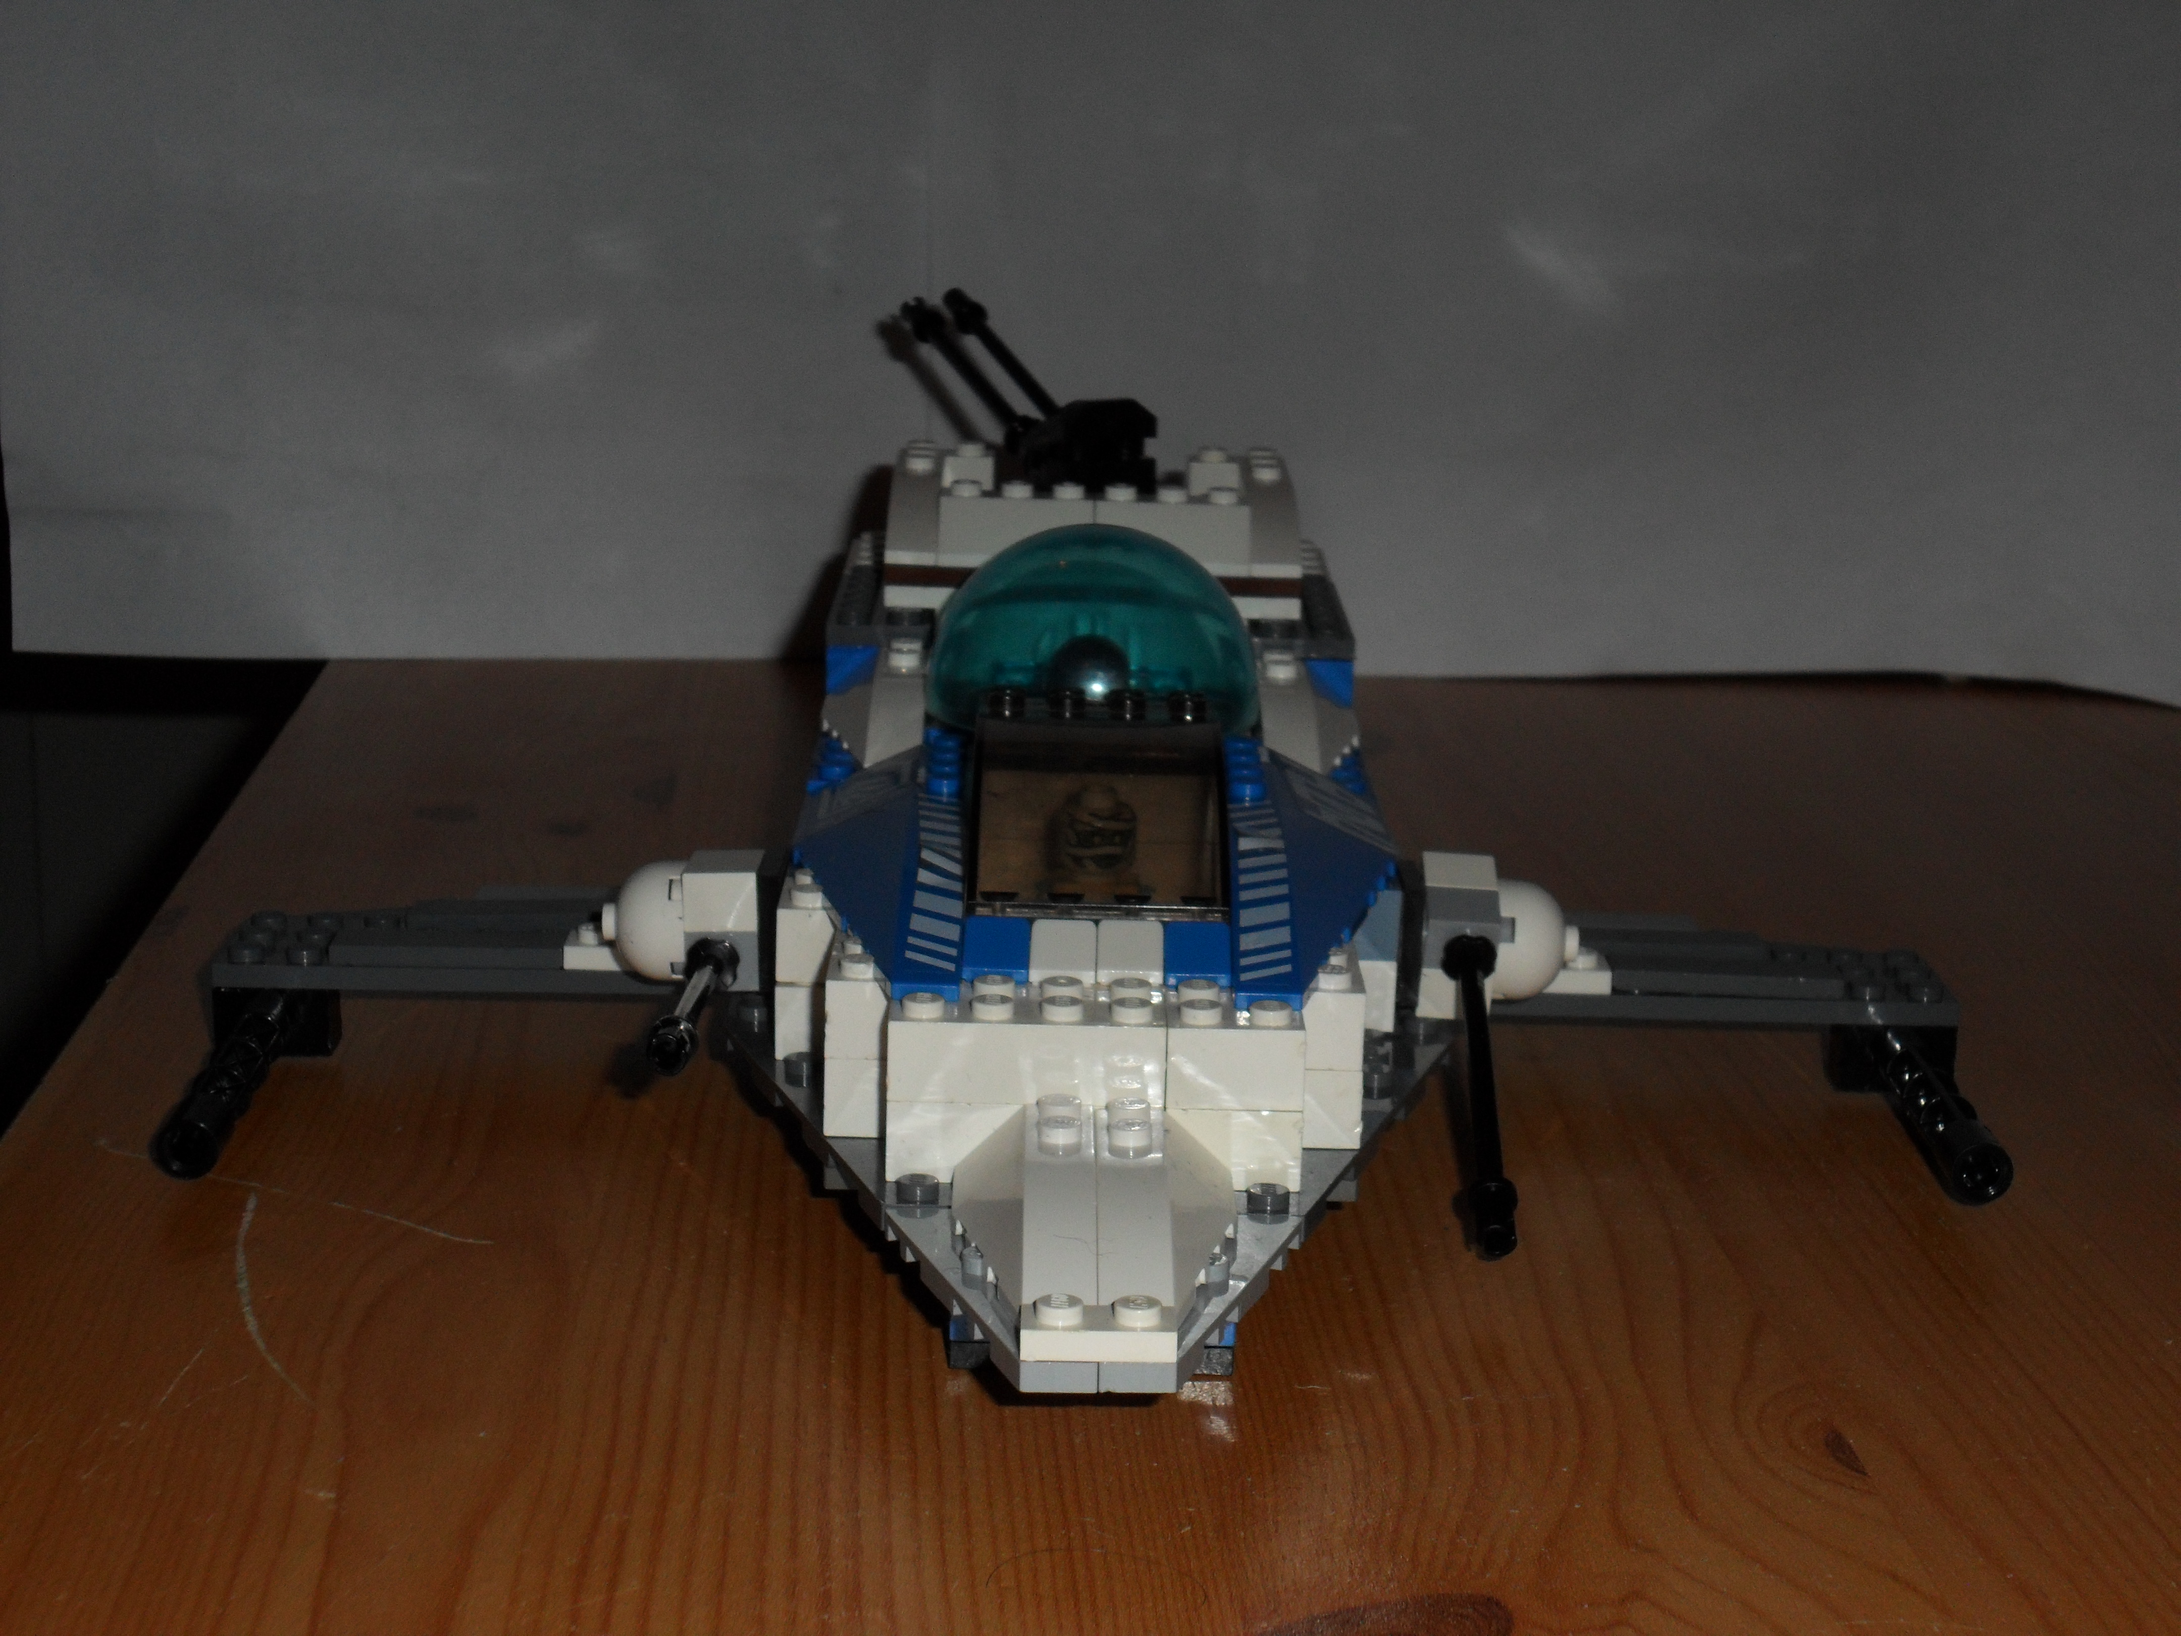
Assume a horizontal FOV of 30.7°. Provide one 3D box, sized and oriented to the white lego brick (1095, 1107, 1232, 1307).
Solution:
[{"bbox_3d":[0.009,0.043,0.434,0.016,0.011,0.048,1,13,-1],"label":"white lego brick"}]

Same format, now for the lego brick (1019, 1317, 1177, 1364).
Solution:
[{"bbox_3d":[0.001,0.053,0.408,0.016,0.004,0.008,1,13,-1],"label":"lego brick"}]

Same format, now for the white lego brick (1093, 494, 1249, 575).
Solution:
[{"bbox_3d":[0.013,-0.044,0.610,0.024,0.011,0.016,1,13,-1],"label":"white lego brick"}]

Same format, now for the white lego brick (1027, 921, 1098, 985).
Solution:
[{"bbox_3d":[-0.003,0.016,0.474,0.008,0.006,0.008,1,13,-1],"label":"white lego brick"}]

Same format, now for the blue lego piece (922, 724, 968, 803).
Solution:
[{"bbox_3d":[-0.019,-0.006,0.539,0.008,0.004,0.032,1,13,-1],"label":"blue lego piece"}]

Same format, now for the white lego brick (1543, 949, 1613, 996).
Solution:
[{"bbox_3d":[0.064,0.021,0.549,0.016,0.005,0.008,1,13,-1],"label":"white lego brick"}]

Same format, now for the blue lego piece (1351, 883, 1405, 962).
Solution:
[{"bbox_3d":[0.036,0.013,0.526,0.008,0.011,0.015,1,13,-1],"label":"blue lego piece"}]

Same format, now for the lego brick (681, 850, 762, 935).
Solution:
[{"bbox_3d":[-0.049,0.010,0.531,0.010,0.008,0.015,1,13,-1],"label":"lego brick"}]

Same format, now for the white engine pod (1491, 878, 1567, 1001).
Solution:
[{"bbox_3d":[0.060,0.016,0.535,0.011,0.016,0.016,1,13,-1],"label":"white engine pod"}]

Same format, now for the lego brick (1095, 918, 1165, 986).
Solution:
[{"bbox_3d":[0.005,0.016,0.473,0.008,0.006,0.008,1,13,-1],"label":"lego brick"}]

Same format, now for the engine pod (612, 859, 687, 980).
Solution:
[{"bbox_3d":[-0.058,0.014,0.522,0.010,0.016,0.016,1,13,-1],"label":"engine pod"}]

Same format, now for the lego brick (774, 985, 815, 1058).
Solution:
[{"bbox_3d":[-0.036,0.024,0.512,0.008,0.010,0.016,1,13,-1],"label":"lego brick"}]

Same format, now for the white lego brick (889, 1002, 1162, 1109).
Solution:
[{"bbox_3d":[-0.007,0.026,0.464,0.032,0.010,0.016,1,13,-1],"label":"white lego brick"}]

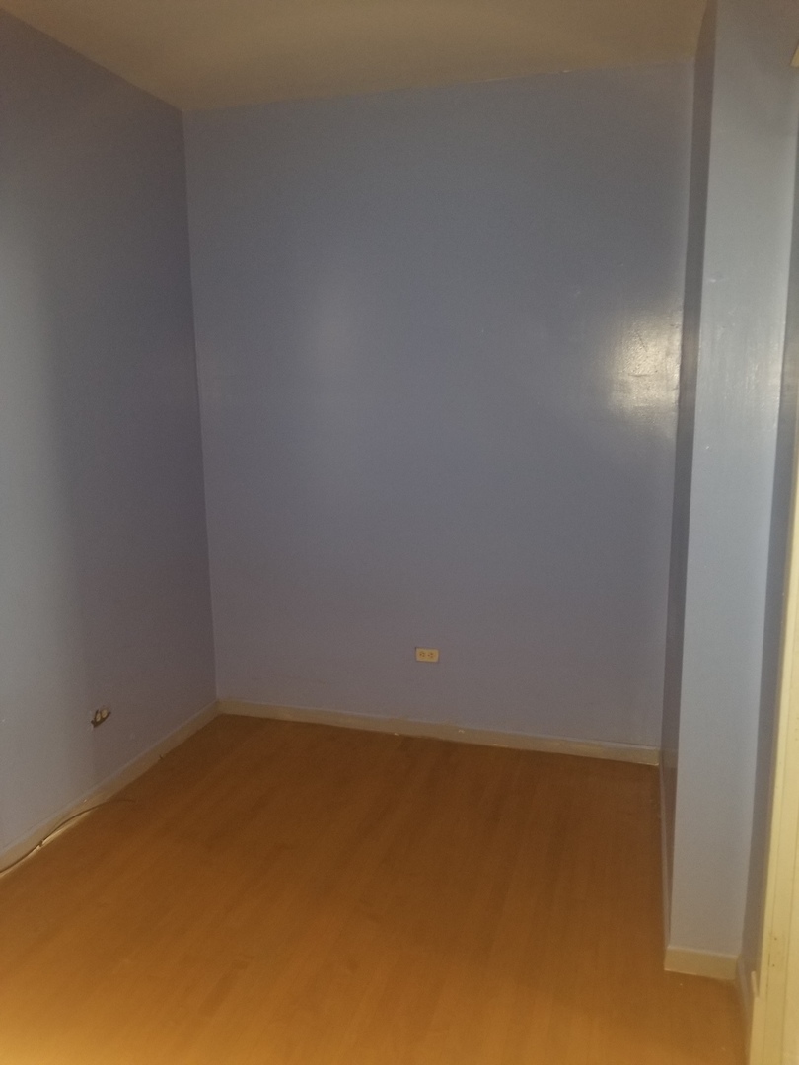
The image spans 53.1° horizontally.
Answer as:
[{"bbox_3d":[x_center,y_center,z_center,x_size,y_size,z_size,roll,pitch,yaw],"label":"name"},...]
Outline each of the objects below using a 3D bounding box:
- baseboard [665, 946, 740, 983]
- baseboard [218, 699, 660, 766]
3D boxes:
[{"bbox_3d":[0.937,1.332,2.481,0.213,0.088,0.016,2,11,17],"label":"baseboard"},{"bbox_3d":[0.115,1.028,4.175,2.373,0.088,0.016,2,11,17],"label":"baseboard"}]

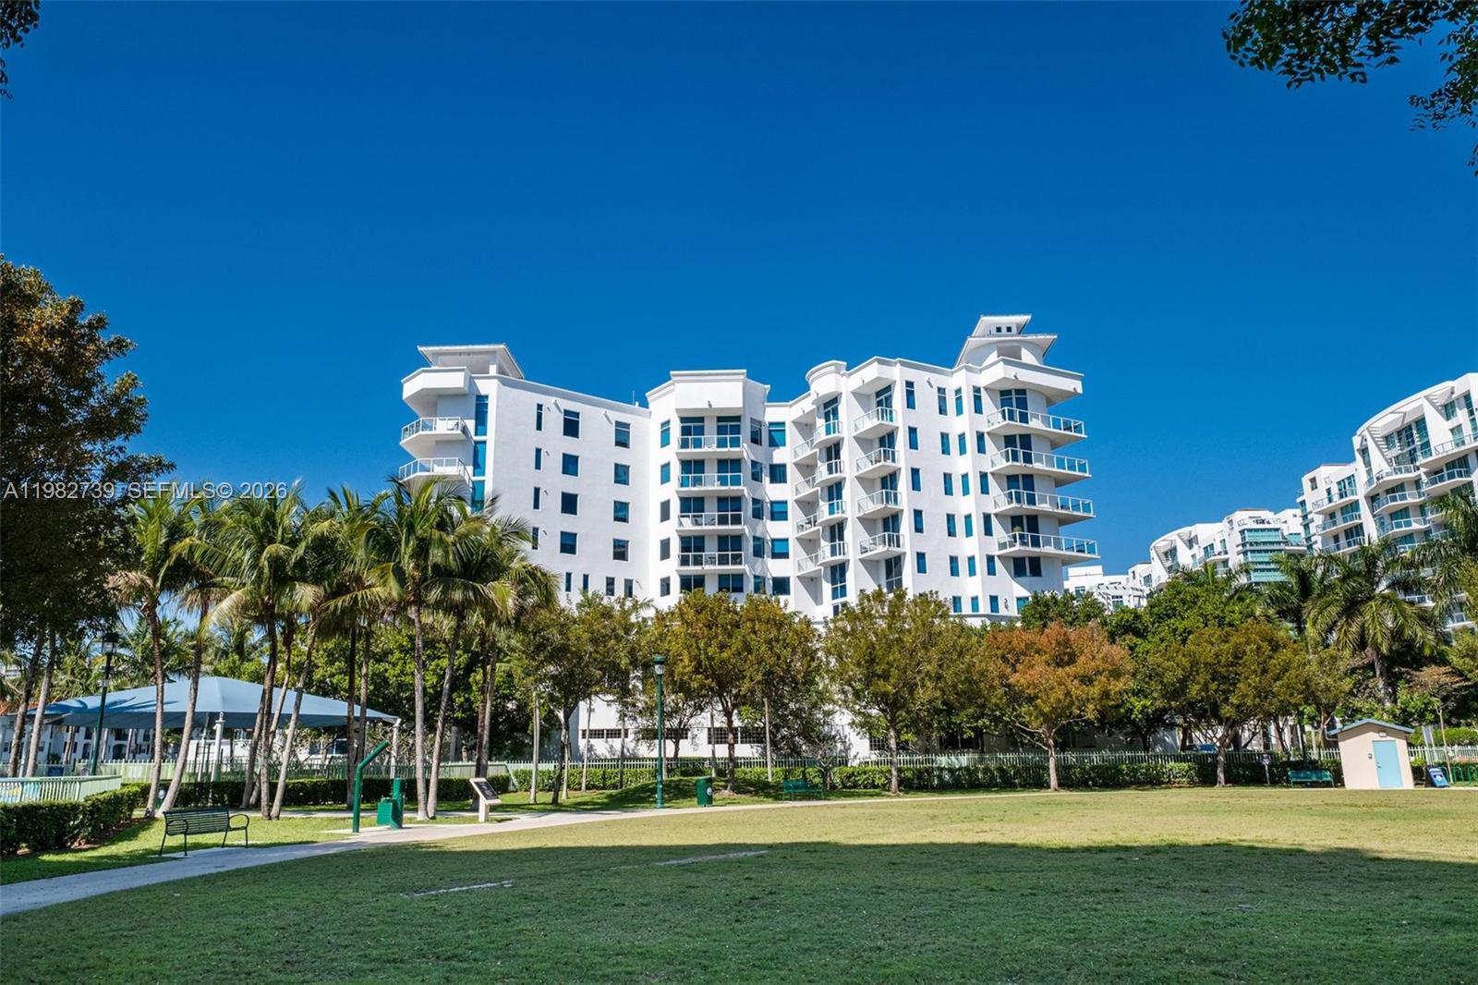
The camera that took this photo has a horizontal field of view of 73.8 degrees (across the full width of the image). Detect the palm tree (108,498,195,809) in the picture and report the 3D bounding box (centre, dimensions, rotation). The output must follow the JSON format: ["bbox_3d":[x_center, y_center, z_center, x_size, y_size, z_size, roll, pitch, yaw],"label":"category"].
[{"bbox_3d":[-21.806,5.647,35.788,3.000,11.652,3.100,-1,-14,0],"label":"palm tree"}]

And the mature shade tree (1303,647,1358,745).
[{"bbox_3d":[31.206,11.632,51.588,3.200,6.998,3.300,-1,-14,0],"label":"mature shade tree"}]

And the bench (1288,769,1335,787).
[{"bbox_3d":[26.729,13.341,46.076,1.850,0.850,0.650,-7,-15,23],"label":"bench"}]

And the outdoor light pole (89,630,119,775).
[{"bbox_3d":[-21.113,7.538,32.531,0.480,5.991,0.480,-1,-14,0],"label":"outdoor light pole"}]

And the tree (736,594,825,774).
[{"bbox_3d":[1.868,8.738,43.009,4.400,8.636,4.400,-1,-14,2],"label":"tree"}]

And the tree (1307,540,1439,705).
[{"bbox_3d":[34.823,8.845,53.491,6.000,12.771,6.000,-9,-16,32],"label":"tree"}]

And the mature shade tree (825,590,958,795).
[{"bbox_3d":[7.127,9.120,45.694,6.200,9.295,6.200,-3,-14,8],"label":"mature shade tree"}]

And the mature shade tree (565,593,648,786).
[{"bbox_3d":[-5.519,8.207,40.748,3.600,8.151,3.800,-1,-14,0],"label":"mature shade tree"}]

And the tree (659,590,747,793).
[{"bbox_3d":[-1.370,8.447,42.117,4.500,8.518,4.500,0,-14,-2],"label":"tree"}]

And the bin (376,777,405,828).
[{"bbox_3d":[-9.827,8.719,27.757,0.800,1.385,0.600,-4,-14,11],"label":"bin"}]

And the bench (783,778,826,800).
[{"bbox_3d":[2.744,12.600,41.782,0.620,0.835,1.830,-14,-19,42],"label":"bench"}]

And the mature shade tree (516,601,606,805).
[{"bbox_3d":[-7.359,8.522,40.433,4.100,8.158,4.100,2,-14,-10],"label":"mature shade tree"}]

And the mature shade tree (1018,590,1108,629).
[{"bbox_3d":[18.634,10.867,56.241,6.000,10.589,6.000,-5,-14,17],"label":"mature shade tree"}]

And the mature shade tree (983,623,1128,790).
[{"bbox_3d":[15.027,10.060,46.544,6.500,7.675,6.500,-5,-14,17],"label":"mature shade tree"}]

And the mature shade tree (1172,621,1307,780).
[{"bbox_3d":[24.336,10.187,48.094,6.300,7.883,6.300,-7,-15,25],"label":"mature shade tree"}]

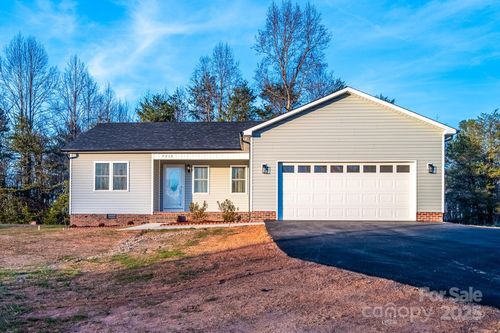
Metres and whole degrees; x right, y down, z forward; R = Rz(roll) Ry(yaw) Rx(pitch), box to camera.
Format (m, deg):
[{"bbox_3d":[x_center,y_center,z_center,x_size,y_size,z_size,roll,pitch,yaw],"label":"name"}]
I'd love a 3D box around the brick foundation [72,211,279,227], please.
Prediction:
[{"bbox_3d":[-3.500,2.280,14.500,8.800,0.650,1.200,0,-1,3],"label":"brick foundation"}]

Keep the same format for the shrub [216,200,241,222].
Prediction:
[{"bbox_3d":[-0.897,1.835,13.900,0.950,0.980,0.900,0,-1,3],"label":"shrub"}]

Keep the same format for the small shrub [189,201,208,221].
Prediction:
[{"bbox_3d":[-2.182,1.875,14.200,0.830,0.860,0.800,0,-1,3],"label":"small shrub"}]

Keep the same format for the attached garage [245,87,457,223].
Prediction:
[{"bbox_3d":[3.710,-0.330,15.350,7.500,4.800,7.300,0,-1,3],"label":"attached garage"}]

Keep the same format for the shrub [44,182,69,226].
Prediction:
[{"bbox_3d":[-10.426,1.945,18.000,1.400,2.400,1.400,0,-1,3],"label":"shrub"}]

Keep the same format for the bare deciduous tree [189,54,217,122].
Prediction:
[{"bbox_3d":[-4.500,-3.700,32.000,3.100,13.600,3.000,0,-1,3],"label":"bare deciduous tree"}]

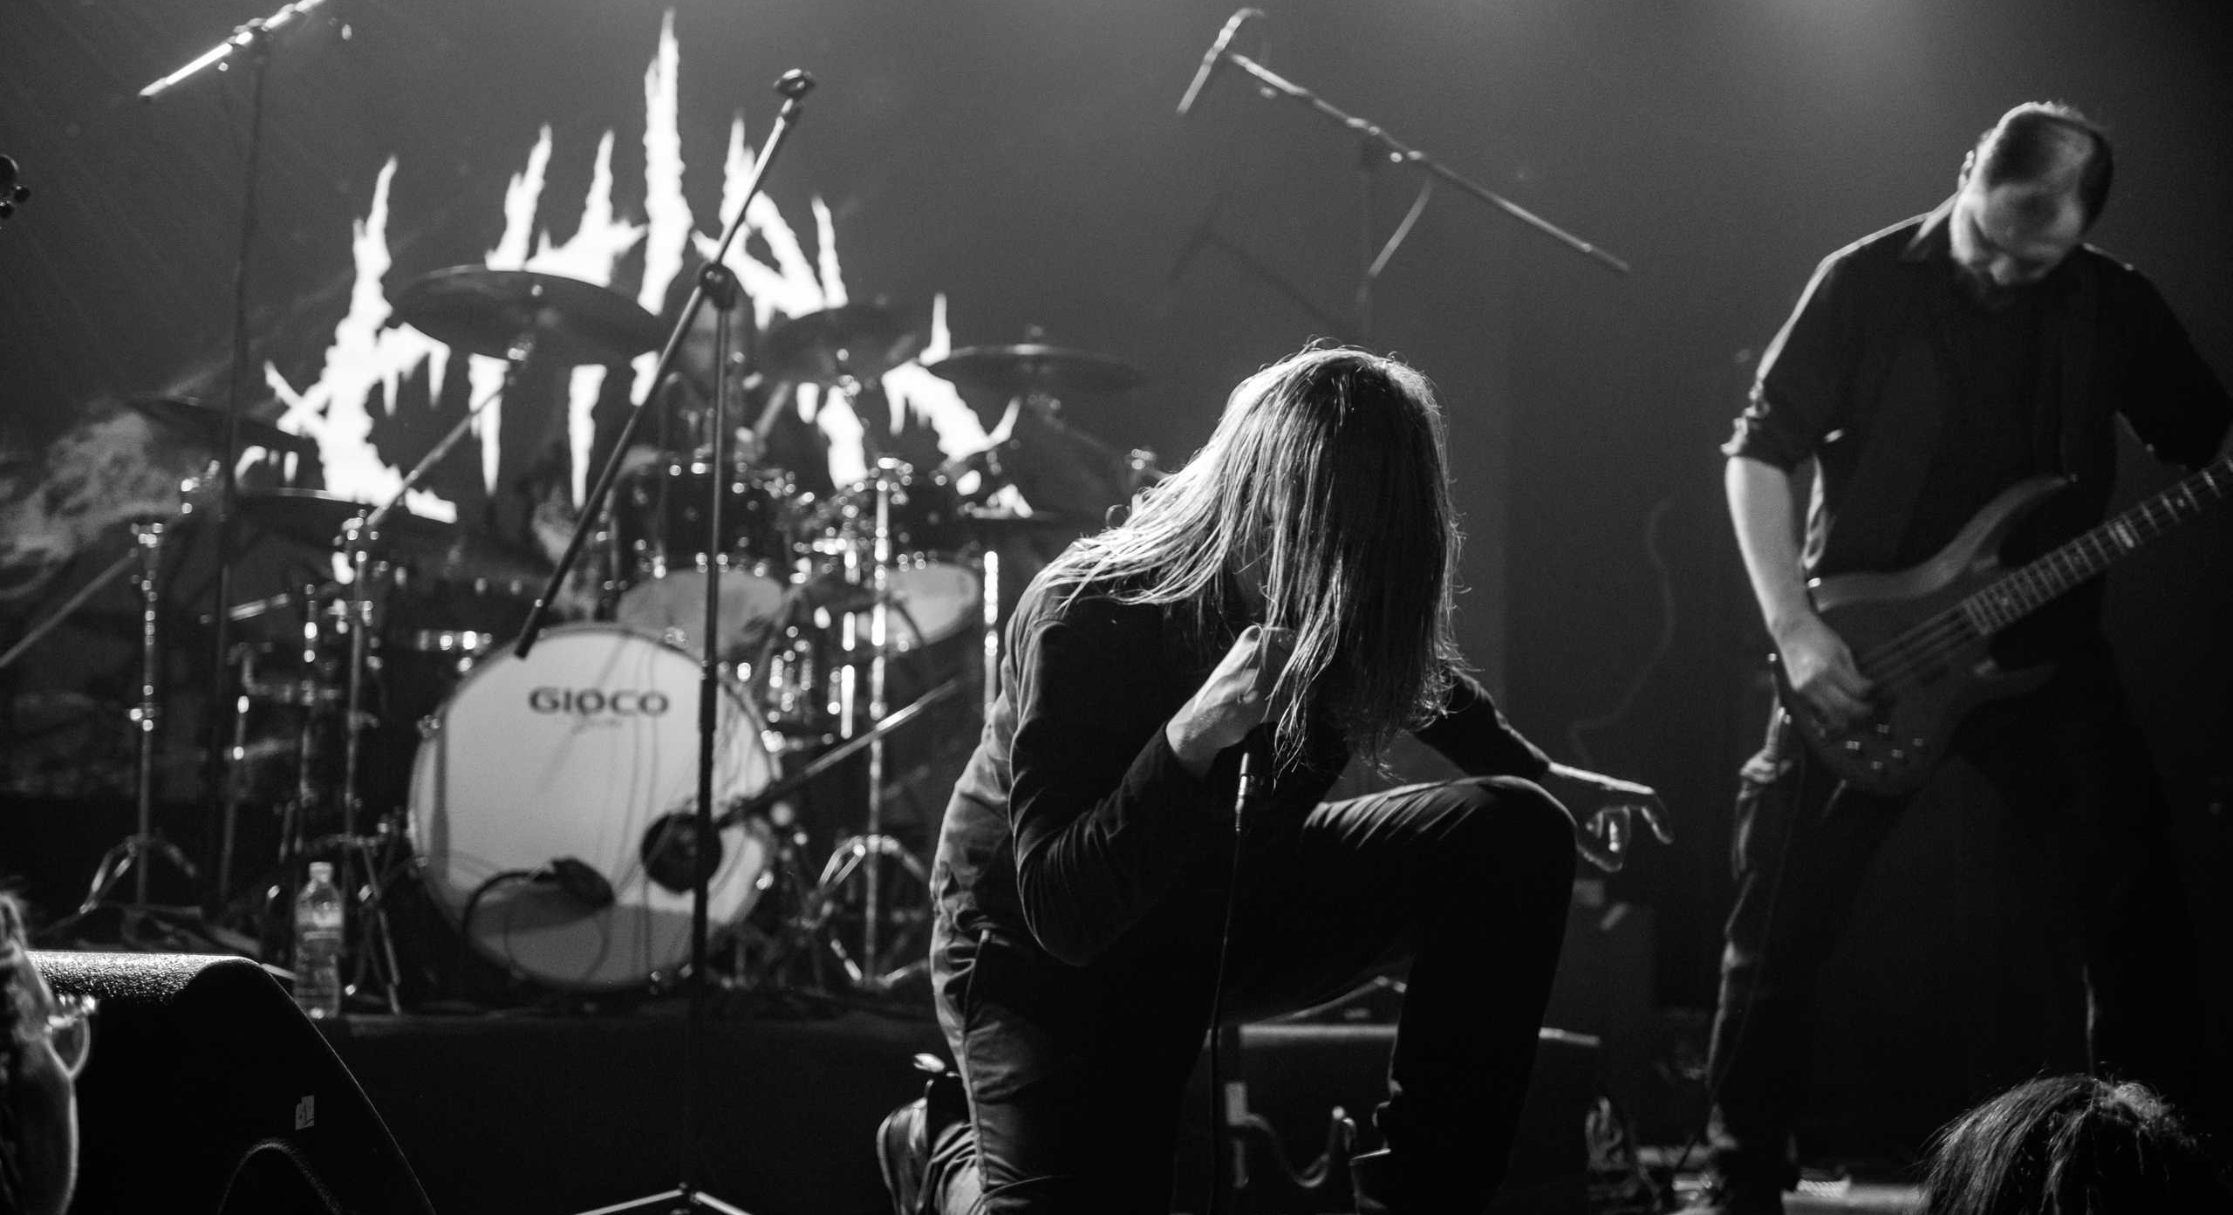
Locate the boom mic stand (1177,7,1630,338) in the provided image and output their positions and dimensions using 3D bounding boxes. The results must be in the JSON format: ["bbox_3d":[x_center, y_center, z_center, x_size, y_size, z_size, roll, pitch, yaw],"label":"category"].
[{"bbox_3d":[0.497,-0.178,5.400,0.800,1.775,0.570,1,-6,0],"label":"boom mic stand"}]

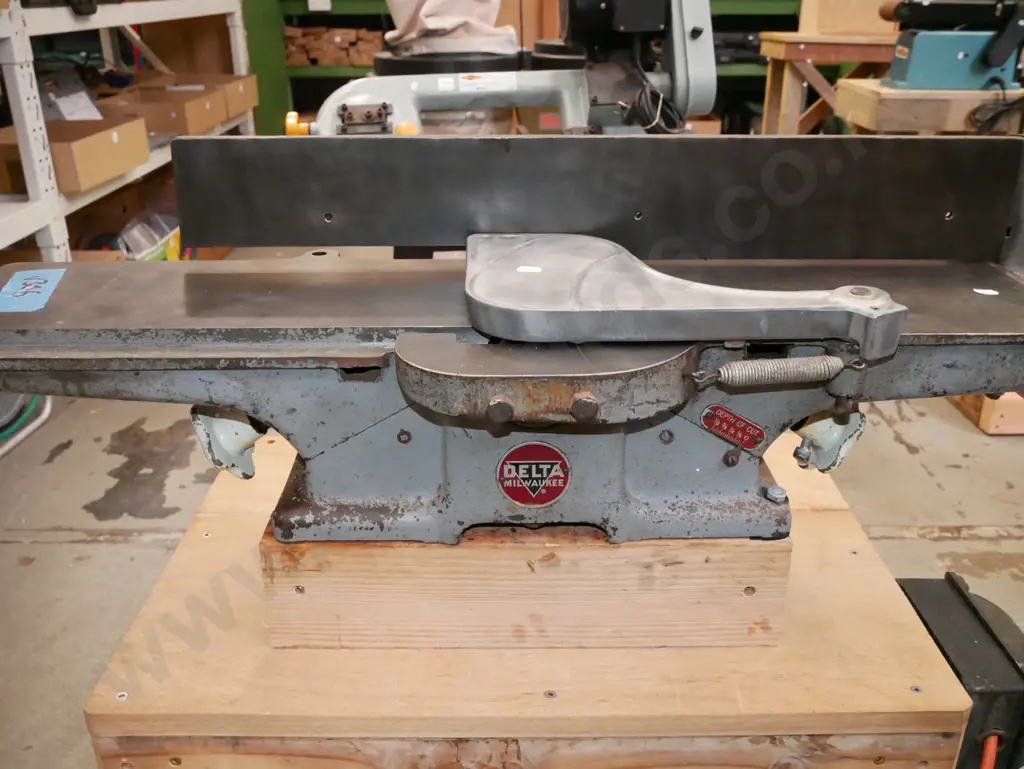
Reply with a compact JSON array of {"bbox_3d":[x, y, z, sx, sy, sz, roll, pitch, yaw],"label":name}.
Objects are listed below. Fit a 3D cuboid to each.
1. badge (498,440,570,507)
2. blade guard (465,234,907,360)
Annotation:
[{"bbox_3d":[0.017,0.066,0.743,0.055,0.055,0.004,0,22,0],"label":"badge"},{"bbox_3d":[0.125,-0.083,0.835,0.328,0.037,0.241,0,23,0],"label":"blade guard"}]

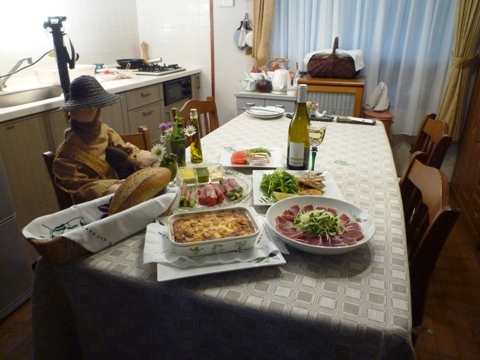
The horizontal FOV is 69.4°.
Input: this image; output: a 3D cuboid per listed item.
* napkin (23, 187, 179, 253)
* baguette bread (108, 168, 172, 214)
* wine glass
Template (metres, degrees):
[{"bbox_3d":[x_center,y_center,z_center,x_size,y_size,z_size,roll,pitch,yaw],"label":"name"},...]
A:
[{"bbox_3d":[-0.307,0.104,0.842,0.360,0.090,0.145,-18,30,-35],"label":"napkin"},{"bbox_3d":[-0.265,0.029,0.949,0.100,0.088,0.240,11,32,25],"label":"baguette bread"},{"bbox_3d":[0.254,-0.105,1.186,0.068,0.168,0.068,8,25,19],"label":"wine glass"}]

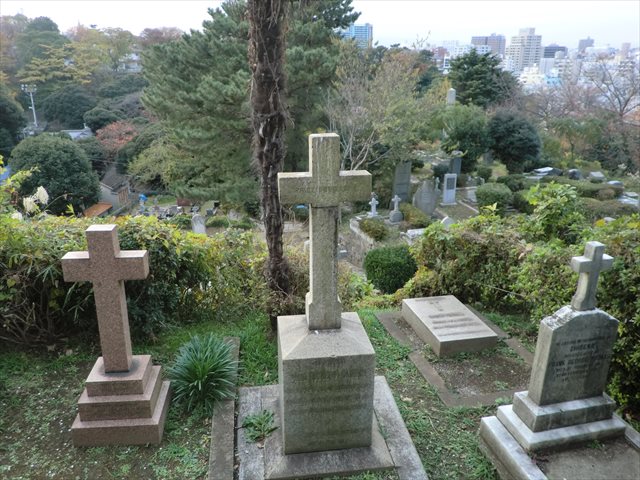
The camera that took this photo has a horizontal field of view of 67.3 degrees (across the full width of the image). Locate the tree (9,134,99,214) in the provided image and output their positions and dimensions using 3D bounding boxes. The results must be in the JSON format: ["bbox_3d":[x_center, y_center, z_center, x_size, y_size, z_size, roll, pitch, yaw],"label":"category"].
[{"bbox_3d":[-21.622,-5.166,39.023,7.083,6.636,6.937,-10,21,-28],"label":"tree"}]

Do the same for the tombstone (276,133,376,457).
[{"bbox_3d":[0.025,0.329,2.965,0.540,1.914,0.538,-2,18,-7],"label":"tombstone"}]

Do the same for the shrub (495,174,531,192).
[{"bbox_3d":[7.830,-2.249,19.467,1.313,0.786,1.182,-2,18,-8],"label":"shrub"}]

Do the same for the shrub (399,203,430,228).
[{"bbox_3d":[2.940,-0.740,14.811,1.039,0.755,0.935,-2,18,-8],"label":"shrub"}]

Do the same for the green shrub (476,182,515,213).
[{"bbox_3d":[6.080,-1.465,16.673,1.254,1.010,1.191,-2,18,-8],"label":"green shrub"}]

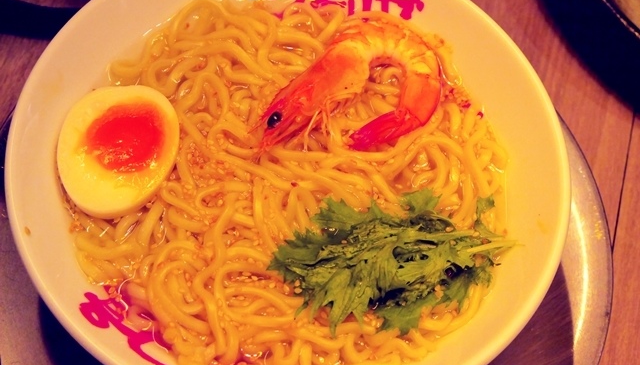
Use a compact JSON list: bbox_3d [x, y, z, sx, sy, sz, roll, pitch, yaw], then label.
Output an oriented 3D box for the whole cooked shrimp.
[{"bbox_3d":[0.012,-0.030,0.458,0.053,0.021,0.087,39,66,17],"label":"whole cooked shrimp"}]

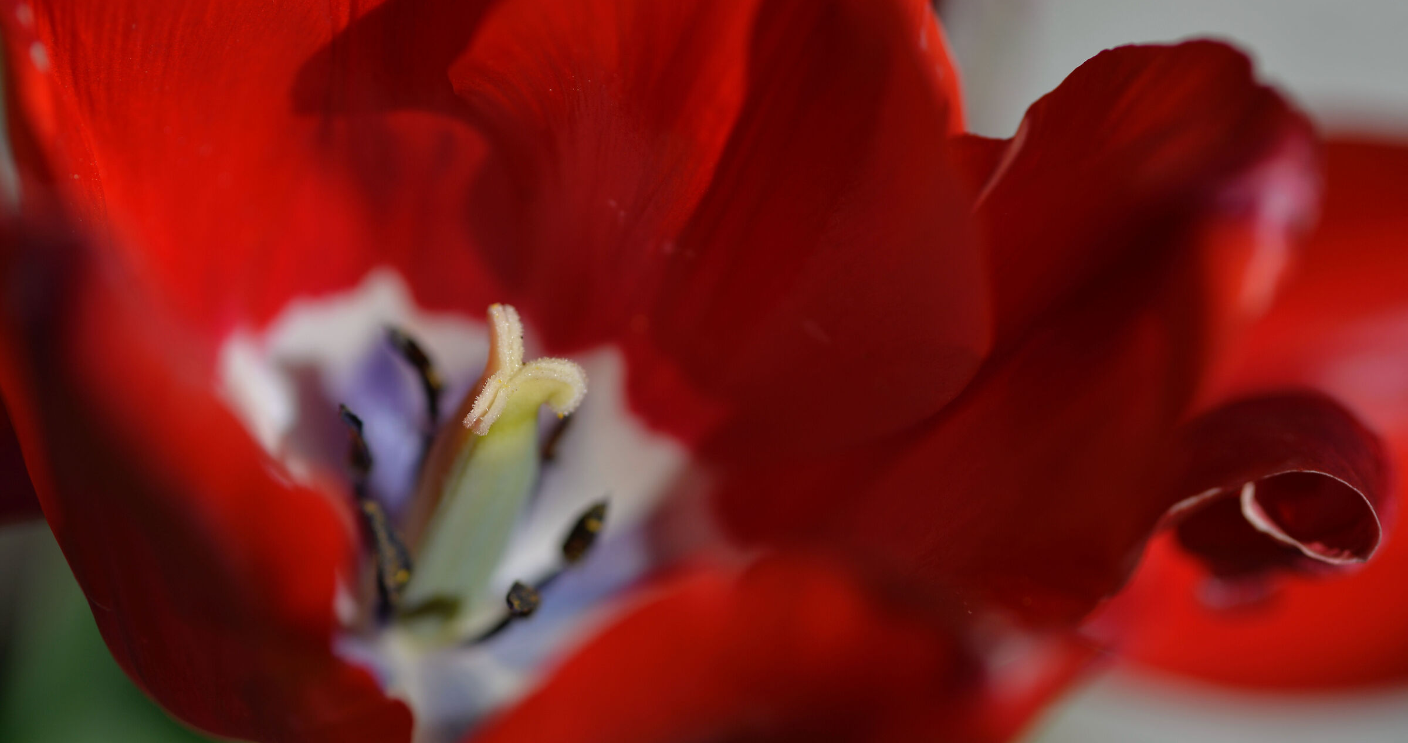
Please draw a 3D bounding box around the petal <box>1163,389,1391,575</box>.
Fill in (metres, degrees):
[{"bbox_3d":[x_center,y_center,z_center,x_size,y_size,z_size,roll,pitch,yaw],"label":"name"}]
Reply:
[{"bbox_3d":[0.045,0.009,0.322,0.018,0.011,0.012,-2,42,-5],"label":"petal"}]

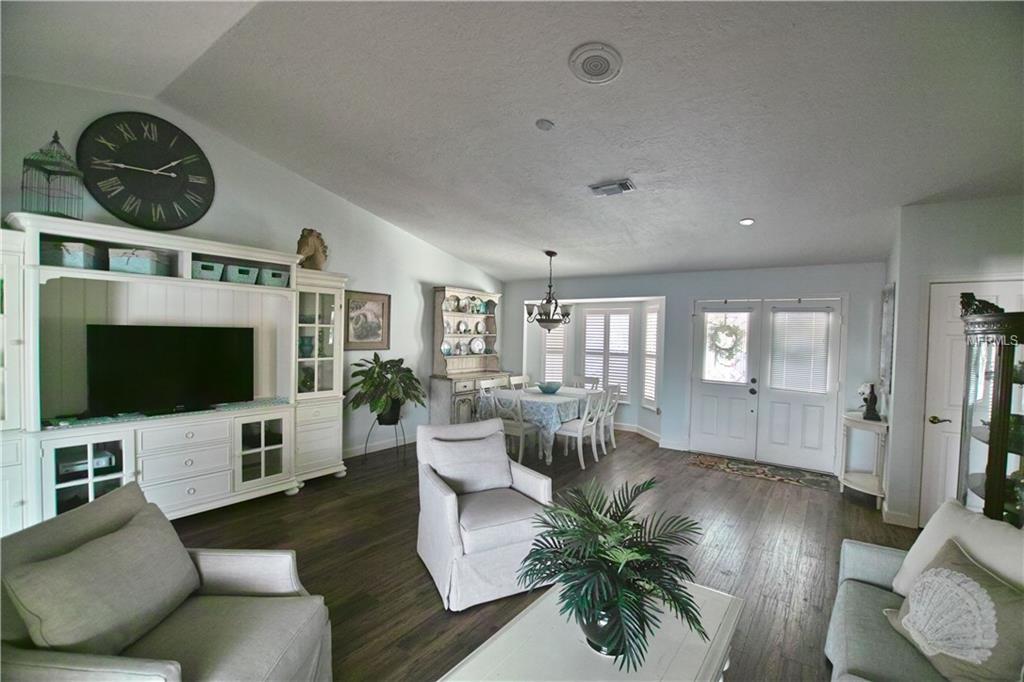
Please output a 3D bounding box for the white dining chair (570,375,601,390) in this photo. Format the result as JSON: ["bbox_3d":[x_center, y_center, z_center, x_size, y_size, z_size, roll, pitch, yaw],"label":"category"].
[{"bbox_3d":[0.959,1.002,6.206,0.450,0.900,0.540,2,2,36],"label":"white dining chair"}]

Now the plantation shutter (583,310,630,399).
[{"bbox_3d":[1.552,0.219,7.075,0.860,1.490,0.070,2,2,36],"label":"plantation shutter"}]

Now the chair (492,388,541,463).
[{"bbox_3d":[0.037,1.028,5.347,0.460,0.910,0.500,2,1,35],"label":"chair"}]

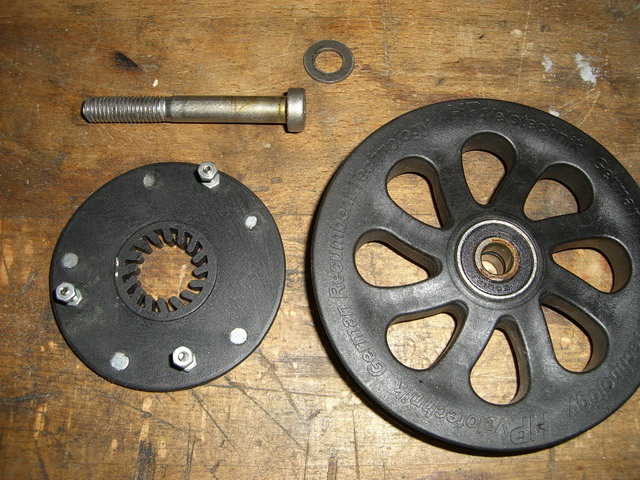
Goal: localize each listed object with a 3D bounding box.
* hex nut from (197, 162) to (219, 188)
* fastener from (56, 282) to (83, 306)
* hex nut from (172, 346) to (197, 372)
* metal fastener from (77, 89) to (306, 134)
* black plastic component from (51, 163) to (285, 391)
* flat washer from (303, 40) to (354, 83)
[{"bbox_3d":[-0.032,-0.019,0.201,0.005,0.006,0.005,0,73,-1],"label":"hex nut"},{"bbox_3d":[-0.068,0.015,0.190,0.005,0.006,0.005,0,73,-1],"label":"fastener"},{"bbox_3d":[-0.036,0.031,0.186,0.005,0.006,0.005,0,73,-1],"label":"hex nut"},{"bbox_3d":[-0.037,-0.039,0.209,0.067,0.013,0.013,0,73,1],"label":"metal fastener"},{"bbox_3d":[-0.043,0.009,0.198,0.067,0.005,0.067,0,73,-1],"label":"black plastic component"},{"bbox_3d":[0.003,-0.056,0.220,0.016,0.002,0.016,0,73,-1],"label":"flat washer"}]

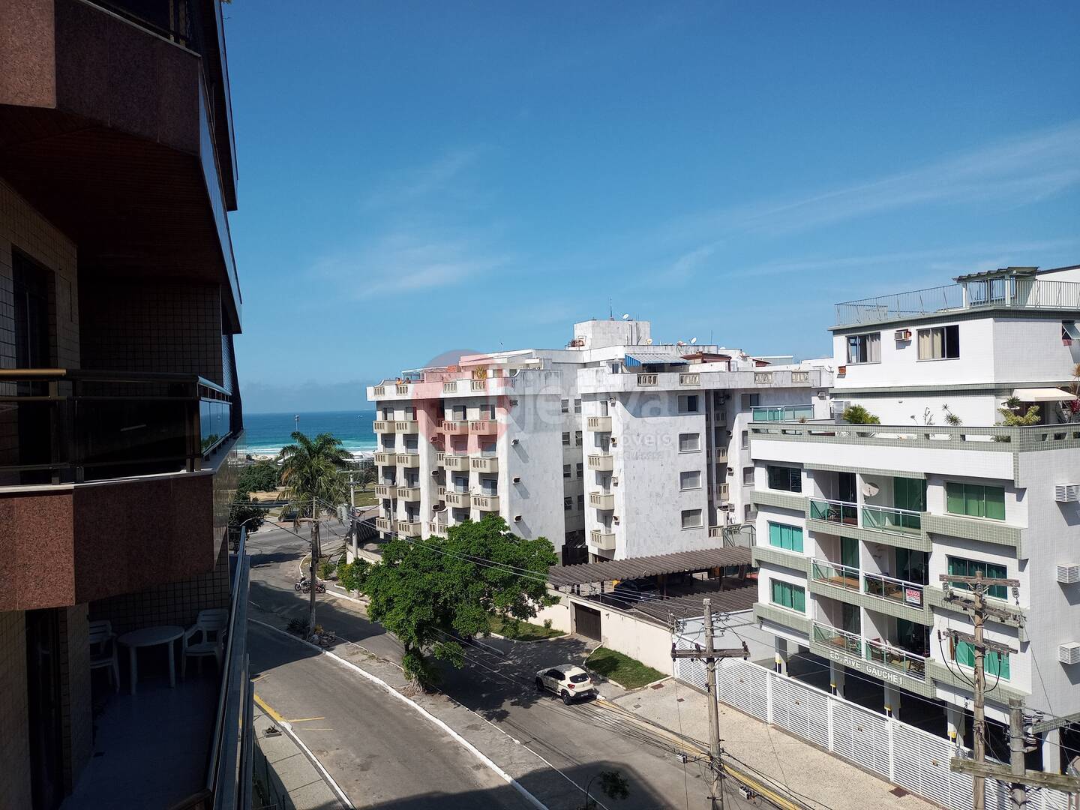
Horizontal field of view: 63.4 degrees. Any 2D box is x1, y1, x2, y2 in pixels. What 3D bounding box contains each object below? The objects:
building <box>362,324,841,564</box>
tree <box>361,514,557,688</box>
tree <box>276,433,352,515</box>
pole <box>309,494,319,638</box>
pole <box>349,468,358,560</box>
[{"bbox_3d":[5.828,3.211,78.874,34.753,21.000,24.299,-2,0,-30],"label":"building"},{"bbox_3d":[-4.434,10.525,48.321,10.800,9.000,10.000,-2,0,0],"label":"tree"},{"bbox_3d":[-22.507,9.060,86.734,7.600,12.800,7.600,-2,0,0],"label":"tree"},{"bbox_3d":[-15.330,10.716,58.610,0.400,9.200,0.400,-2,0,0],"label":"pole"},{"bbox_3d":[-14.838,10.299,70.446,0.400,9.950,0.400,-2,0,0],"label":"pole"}]

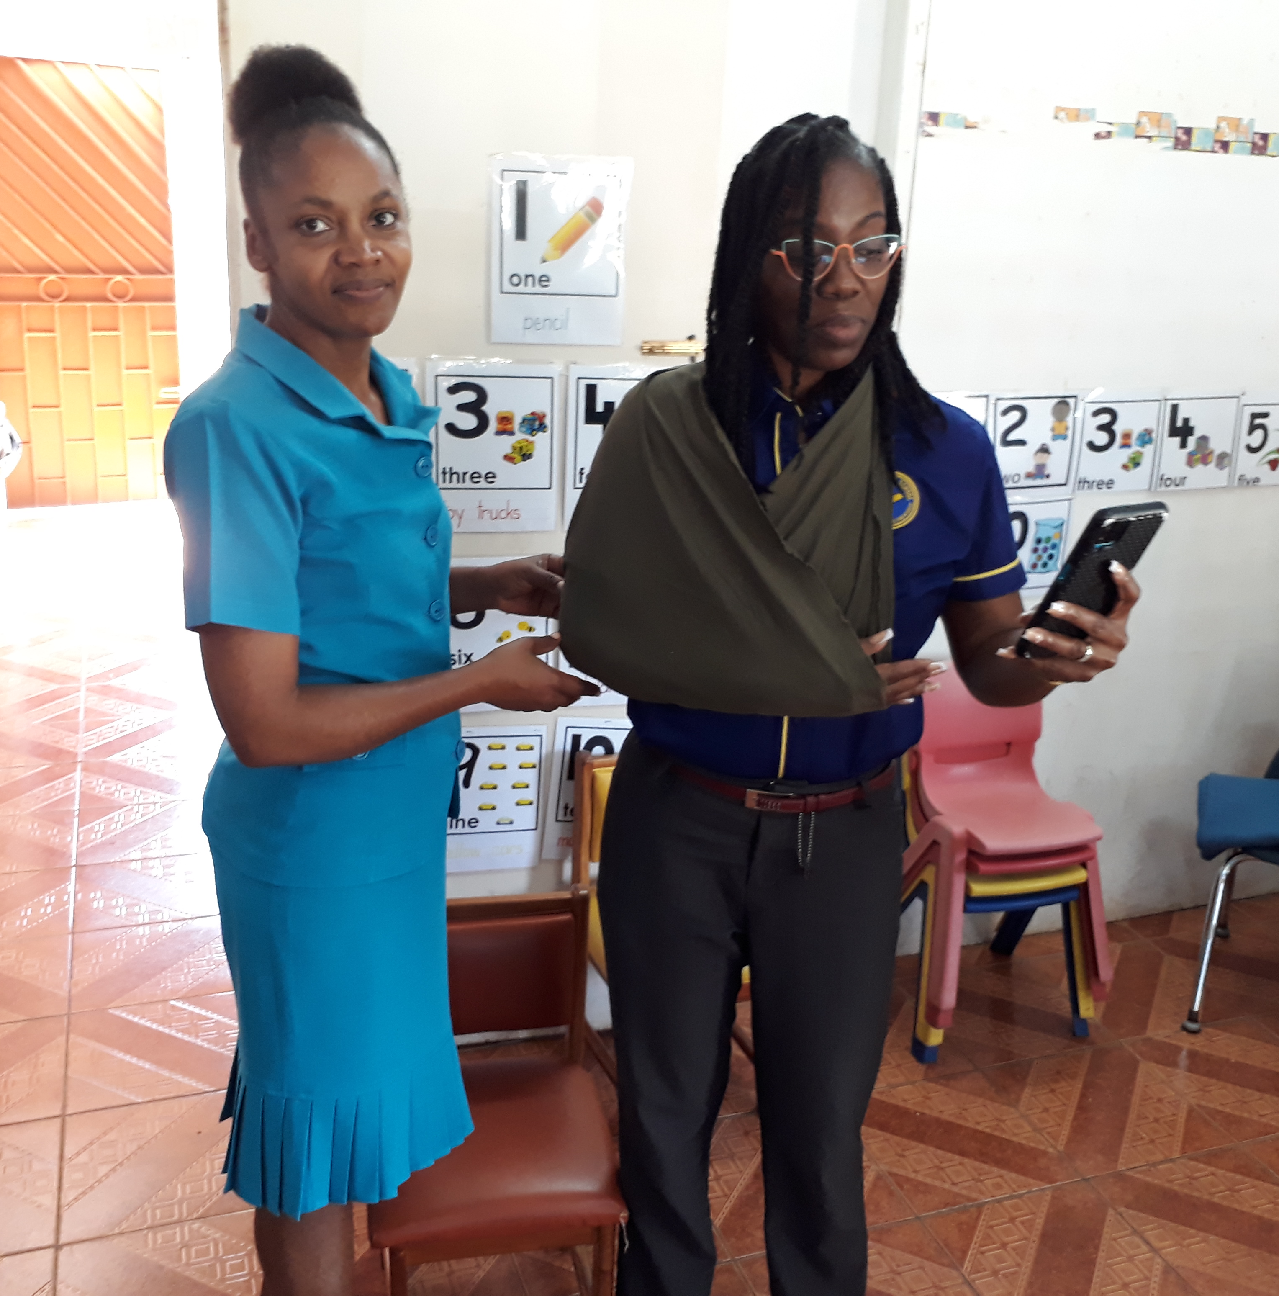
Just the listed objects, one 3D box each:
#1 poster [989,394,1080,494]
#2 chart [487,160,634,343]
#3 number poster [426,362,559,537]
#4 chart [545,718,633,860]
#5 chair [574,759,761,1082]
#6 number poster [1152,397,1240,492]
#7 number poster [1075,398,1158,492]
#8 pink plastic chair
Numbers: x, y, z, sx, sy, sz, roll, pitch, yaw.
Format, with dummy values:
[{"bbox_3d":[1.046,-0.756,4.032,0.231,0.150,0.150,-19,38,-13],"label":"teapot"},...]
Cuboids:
[{"bbox_3d":[0.807,-0.416,2.749,0.200,0.194,0.008,-5,19,-20],"label":"poster"},{"bbox_3d":[-0.129,-0.645,2.199,0.226,0.293,0.008,-3,18,-16],"label":"chart"},{"bbox_3d":[-0.244,-0.335,2.264,0.222,0.289,0.008,-2,18,-16],"label":"number poster"},{"bbox_3d":[-0.057,0.268,2.516,0.223,0.287,0.008,2,17,-17],"label":"chart"},{"bbox_3d":[0.073,0.520,2.394,0.315,0.640,0.380,-5,19,-24],"label":"chair"},{"bbox_3d":[1.199,-0.437,2.895,0.202,0.202,0.008,-5,19,-20],"label":"number poster"},{"bbox_3d":[1.004,-0.425,2.823,0.198,0.197,0.008,-5,19,-20],"label":"number poster"},{"bbox_3d":[0.717,0.388,2.712,0.420,0.680,0.410,-3,18,-20],"label":"pink plastic chair"}]

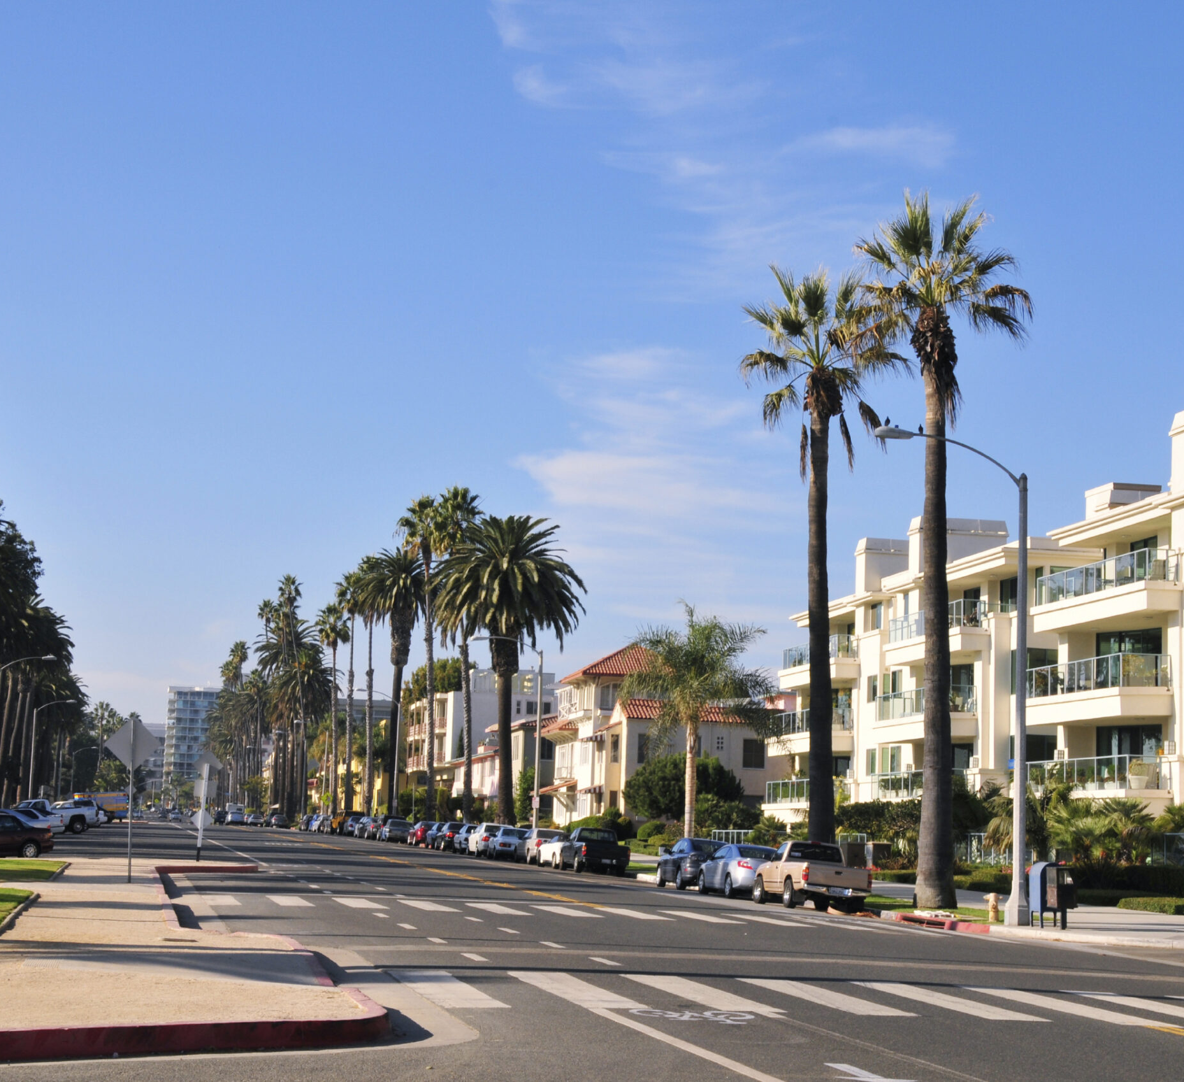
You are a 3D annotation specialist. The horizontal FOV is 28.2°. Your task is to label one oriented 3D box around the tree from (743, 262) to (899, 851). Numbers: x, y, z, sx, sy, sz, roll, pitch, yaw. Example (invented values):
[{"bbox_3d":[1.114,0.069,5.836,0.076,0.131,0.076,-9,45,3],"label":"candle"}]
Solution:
[{"bbox_3d":[6.590,0.943,65.775,4.600,17.547,4.600,3,-7,-10],"label":"tree"}]

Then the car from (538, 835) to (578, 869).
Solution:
[{"bbox_3d":[-0.798,11.685,88.597,1.750,1.320,4.400,3,-7,-10],"label":"car"}]

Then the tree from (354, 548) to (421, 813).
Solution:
[{"bbox_3d":[-14.704,10.903,170.495,5.632,20.918,5.632,3,-7,-5],"label":"tree"}]

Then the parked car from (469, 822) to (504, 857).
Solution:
[{"bbox_3d":[-4.605,13.816,108.561,1.800,1.500,4.700,3,-7,-10],"label":"parked car"}]

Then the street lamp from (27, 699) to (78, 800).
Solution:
[{"bbox_3d":[-42.811,17.461,186.989,3.440,9.940,0.450,3,-7,-11],"label":"street lamp"}]

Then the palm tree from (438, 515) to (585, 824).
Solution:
[{"bbox_3d":[-4.274,7.206,120.081,7.569,17.214,7.569,2,-7,-2],"label":"palm tree"}]

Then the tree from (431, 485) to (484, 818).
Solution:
[{"bbox_3d":[-7.347,7.179,136.182,3.200,20.753,3.200,3,-7,-10],"label":"tree"}]

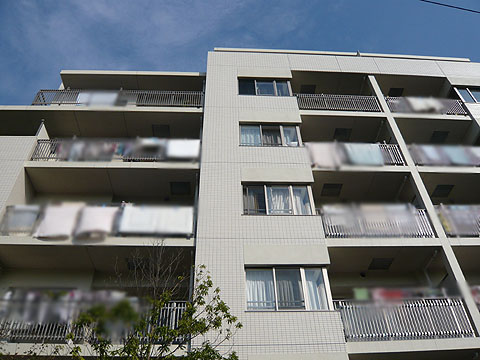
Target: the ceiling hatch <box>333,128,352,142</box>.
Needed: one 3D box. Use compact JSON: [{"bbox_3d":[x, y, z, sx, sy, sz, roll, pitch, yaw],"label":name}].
[{"bbox_3d":[3.975,-1.769,15.105,0.640,0.060,0.660,1,-42,-3],"label":"ceiling hatch"}]

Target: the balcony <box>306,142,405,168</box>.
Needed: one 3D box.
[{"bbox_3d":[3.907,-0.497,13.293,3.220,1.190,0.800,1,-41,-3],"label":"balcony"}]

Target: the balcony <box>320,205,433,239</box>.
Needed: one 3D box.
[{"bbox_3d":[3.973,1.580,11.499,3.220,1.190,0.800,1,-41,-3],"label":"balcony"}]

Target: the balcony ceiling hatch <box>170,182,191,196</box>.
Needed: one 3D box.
[{"bbox_3d":[-1.990,0.258,12.913,0.630,0.060,0.660,1,-42,-3],"label":"balcony ceiling hatch"}]

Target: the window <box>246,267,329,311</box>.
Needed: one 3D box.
[{"bbox_3d":[1.233,2.753,9.860,2.140,1.150,0.120,1,-41,-3],"label":"window"}]

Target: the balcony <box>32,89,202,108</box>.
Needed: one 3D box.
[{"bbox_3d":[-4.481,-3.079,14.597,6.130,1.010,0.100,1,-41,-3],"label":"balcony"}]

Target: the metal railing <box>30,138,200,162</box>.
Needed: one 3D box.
[{"bbox_3d":[-4.027,-0.970,12.799,5.370,1.010,0.100,1,-41,-3],"label":"metal railing"}]

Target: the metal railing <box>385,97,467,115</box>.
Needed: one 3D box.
[{"bbox_3d":[7.275,-2.888,15.209,3.000,0.970,0.070,1,-41,-3],"label":"metal railing"}]

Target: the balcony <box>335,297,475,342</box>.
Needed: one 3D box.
[{"bbox_3d":[4.028,3.402,9.516,3.260,1.030,0.070,1,-41,-3],"label":"balcony"}]

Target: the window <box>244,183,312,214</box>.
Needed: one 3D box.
[{"bbox_3d":[1.146,0.597,11.721,2.120,1.130,0.120,1,-41,-3],"label":"window"}]

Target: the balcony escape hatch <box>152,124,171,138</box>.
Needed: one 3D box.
[{"bbox_3d":[-2.983,-1.851,14.741,0.630,0.060,0.660,1,-42,-3],"label":"balcony escape hatch"}]

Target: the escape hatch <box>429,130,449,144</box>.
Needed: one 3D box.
[{"bbox_3d":[7.867,-1.702,15.374,0.630,0.060,0.660,1,-42,-3],"label":"escape hatch"}]

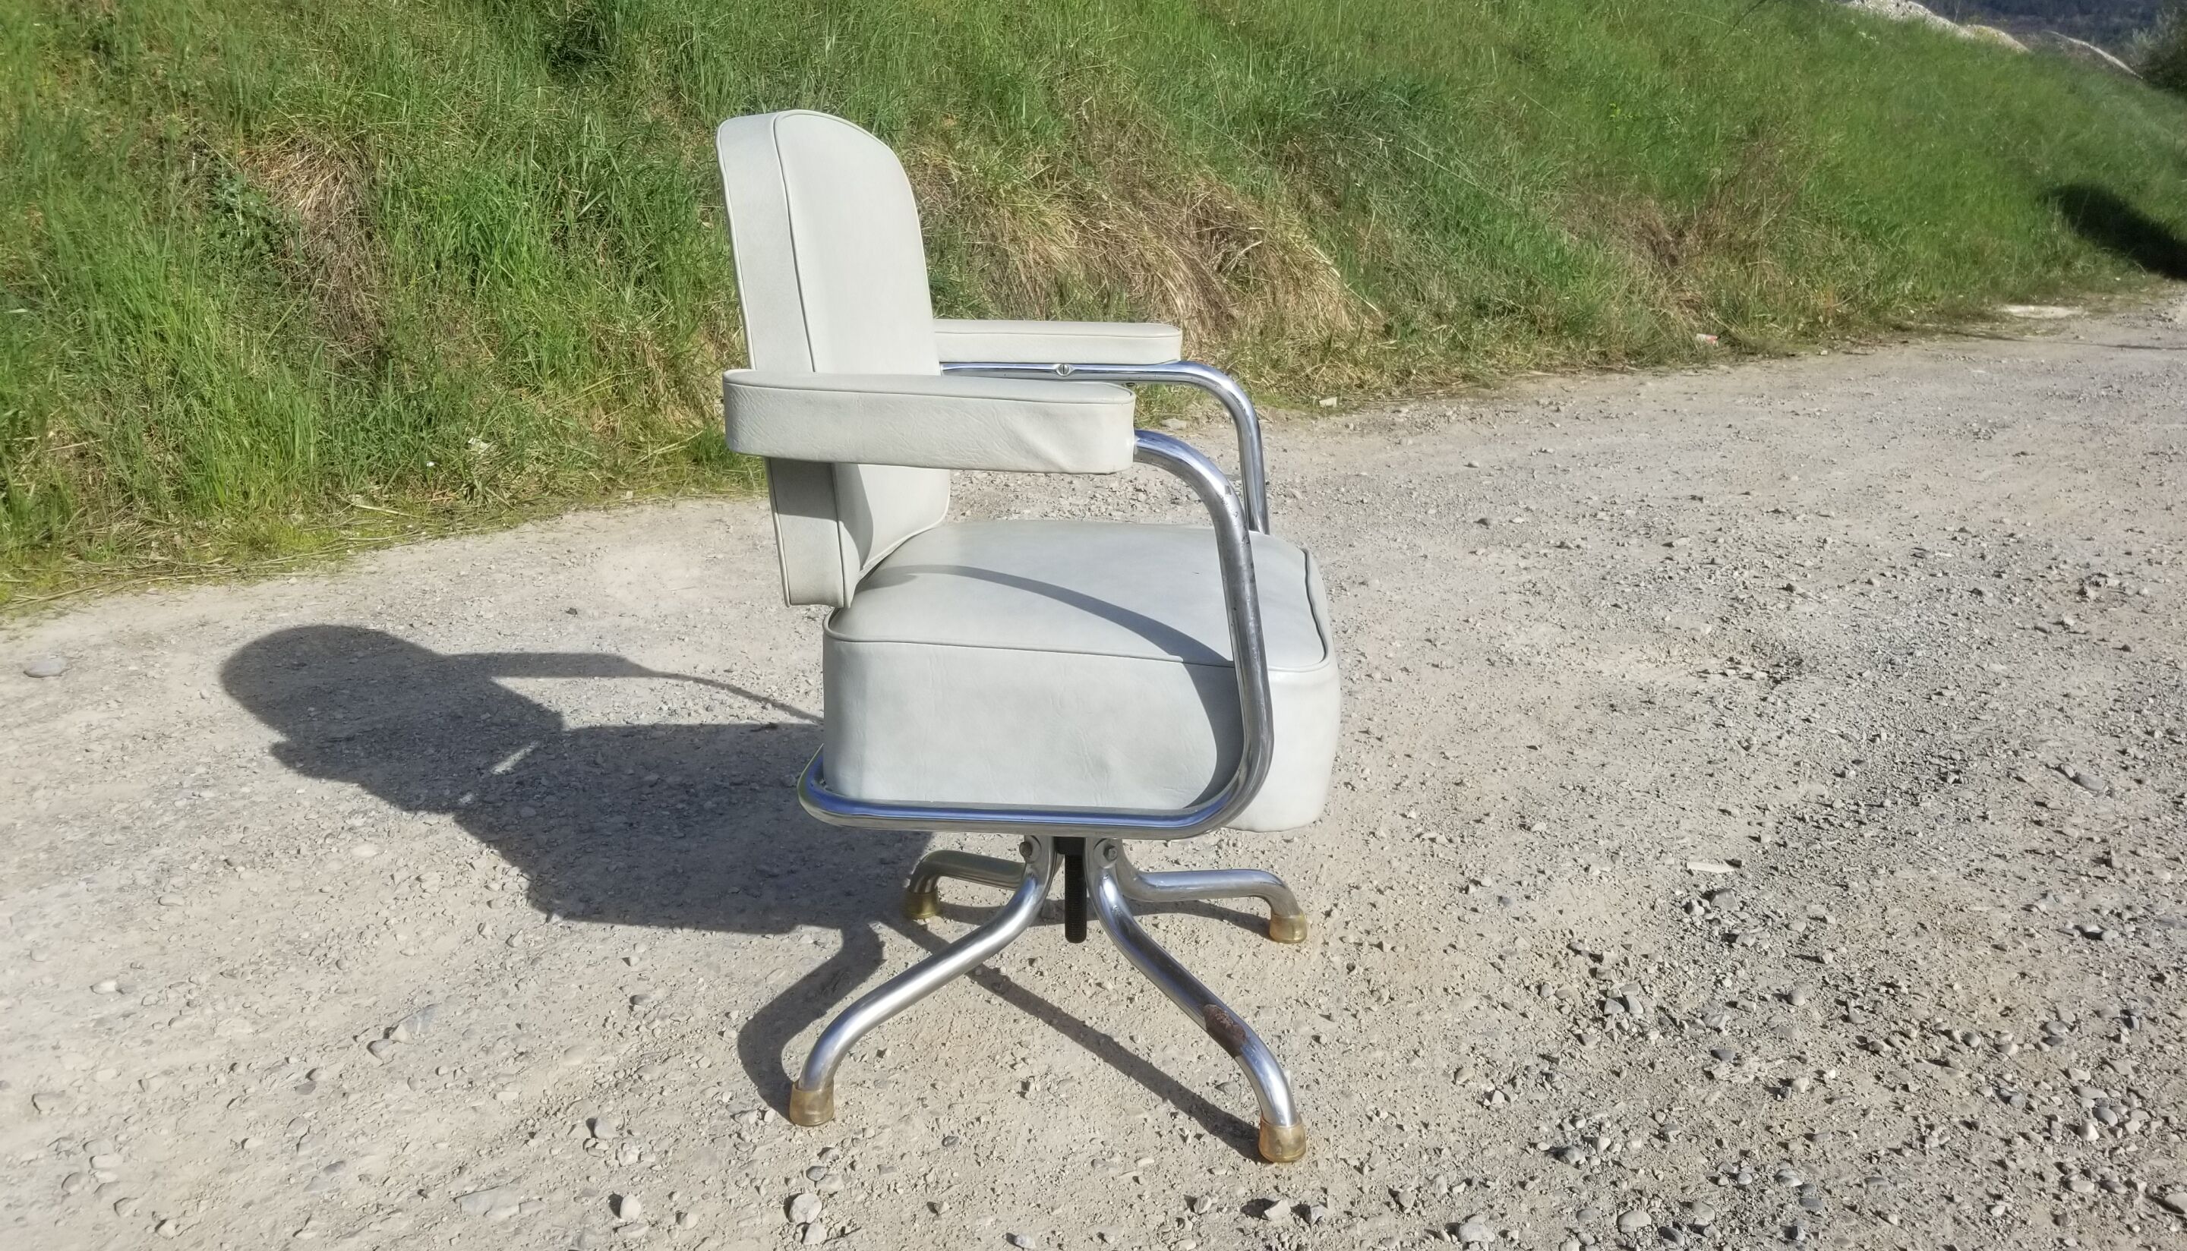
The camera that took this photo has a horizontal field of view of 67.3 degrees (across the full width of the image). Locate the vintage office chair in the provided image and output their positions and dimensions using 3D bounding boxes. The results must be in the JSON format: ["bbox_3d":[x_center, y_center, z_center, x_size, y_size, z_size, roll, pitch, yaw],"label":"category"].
[{"bbox_3d":[-0.030,-0.024,1.607,0.546,0.912,0.554,2,16,7],"label":"vintage office chair"}]

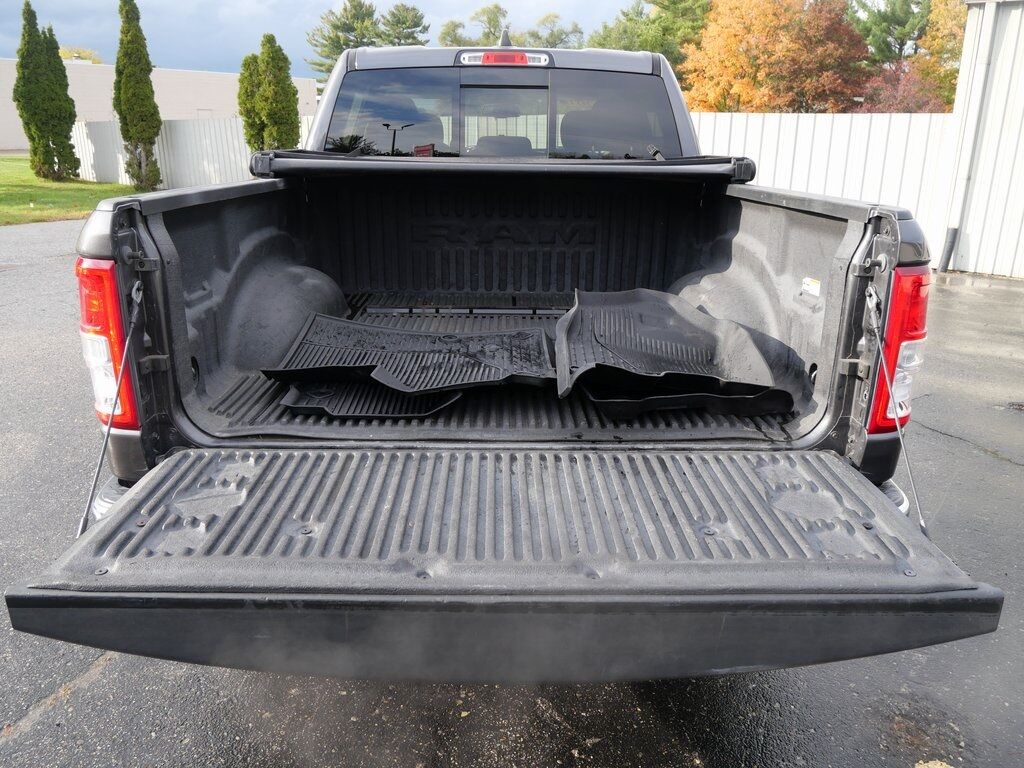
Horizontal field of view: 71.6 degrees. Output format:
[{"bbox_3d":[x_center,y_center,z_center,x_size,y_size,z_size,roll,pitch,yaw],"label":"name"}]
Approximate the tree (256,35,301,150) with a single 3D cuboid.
[{"bbox_3d":[-4.676,-5.239,14.376,0.880,3.320,0.880,0,17,-1],"label":"tree"}]

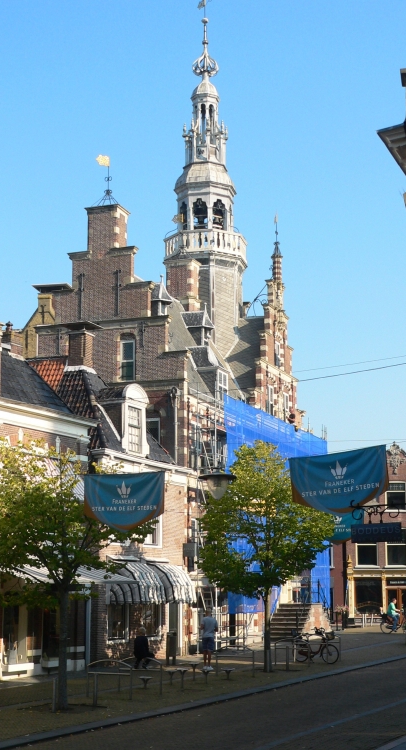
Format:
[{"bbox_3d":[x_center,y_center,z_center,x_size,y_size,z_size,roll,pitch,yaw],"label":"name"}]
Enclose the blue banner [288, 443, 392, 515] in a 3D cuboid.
[{"bbox_3d":[2.271,1.776,18.504,1.740,1.100,0.100,-6,-12,26],"label":"blue banner"}]

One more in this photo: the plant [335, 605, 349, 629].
[{"bbox_3d":[7.736,13.507,61.611,0.700,1.350,0.750,-5,-12,26],"label":"plant"}]

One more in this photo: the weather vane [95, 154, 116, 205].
[{"bbox_3d":[-4.003,-7.920,45.396,0.850,2.150,0.800,-2,-11,10],"label":"weather vane"}]

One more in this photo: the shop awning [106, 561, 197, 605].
[{"bbox_3d":[-1.672,7.050,37.640,1.050,1.446,4.241,-6,-12,26],"label":"shop awning"}]

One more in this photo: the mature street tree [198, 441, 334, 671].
[{"bbox_3d":[1.949,5.384,33.286,4.000,6.850,4.000,0,-11,0],"label":"mature street tree"}]

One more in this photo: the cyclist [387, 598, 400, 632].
[{"bbox_3d":[9.803,12.346,56.760,0.680,1.700,0.500,-1,-11,3],"label":"cyclist"}]

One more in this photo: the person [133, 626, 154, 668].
[{"bbox_3d":[-1.432,6.558,26.539,0.480,1.000,0.550,-6,-12,29],"label":"person"}]

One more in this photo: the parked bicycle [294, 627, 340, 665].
[{"bbox_3d":[3.749,8.864,36.236,1.700,1.140,0.580,-6,-12,26],"label":"parked bicycle"}]

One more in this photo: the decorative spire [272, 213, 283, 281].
[{"bbox_3d":[3.576,-6.042,52.840,0.440,3.300,0.440,0,-11,0],"label":"decorative spire"}]

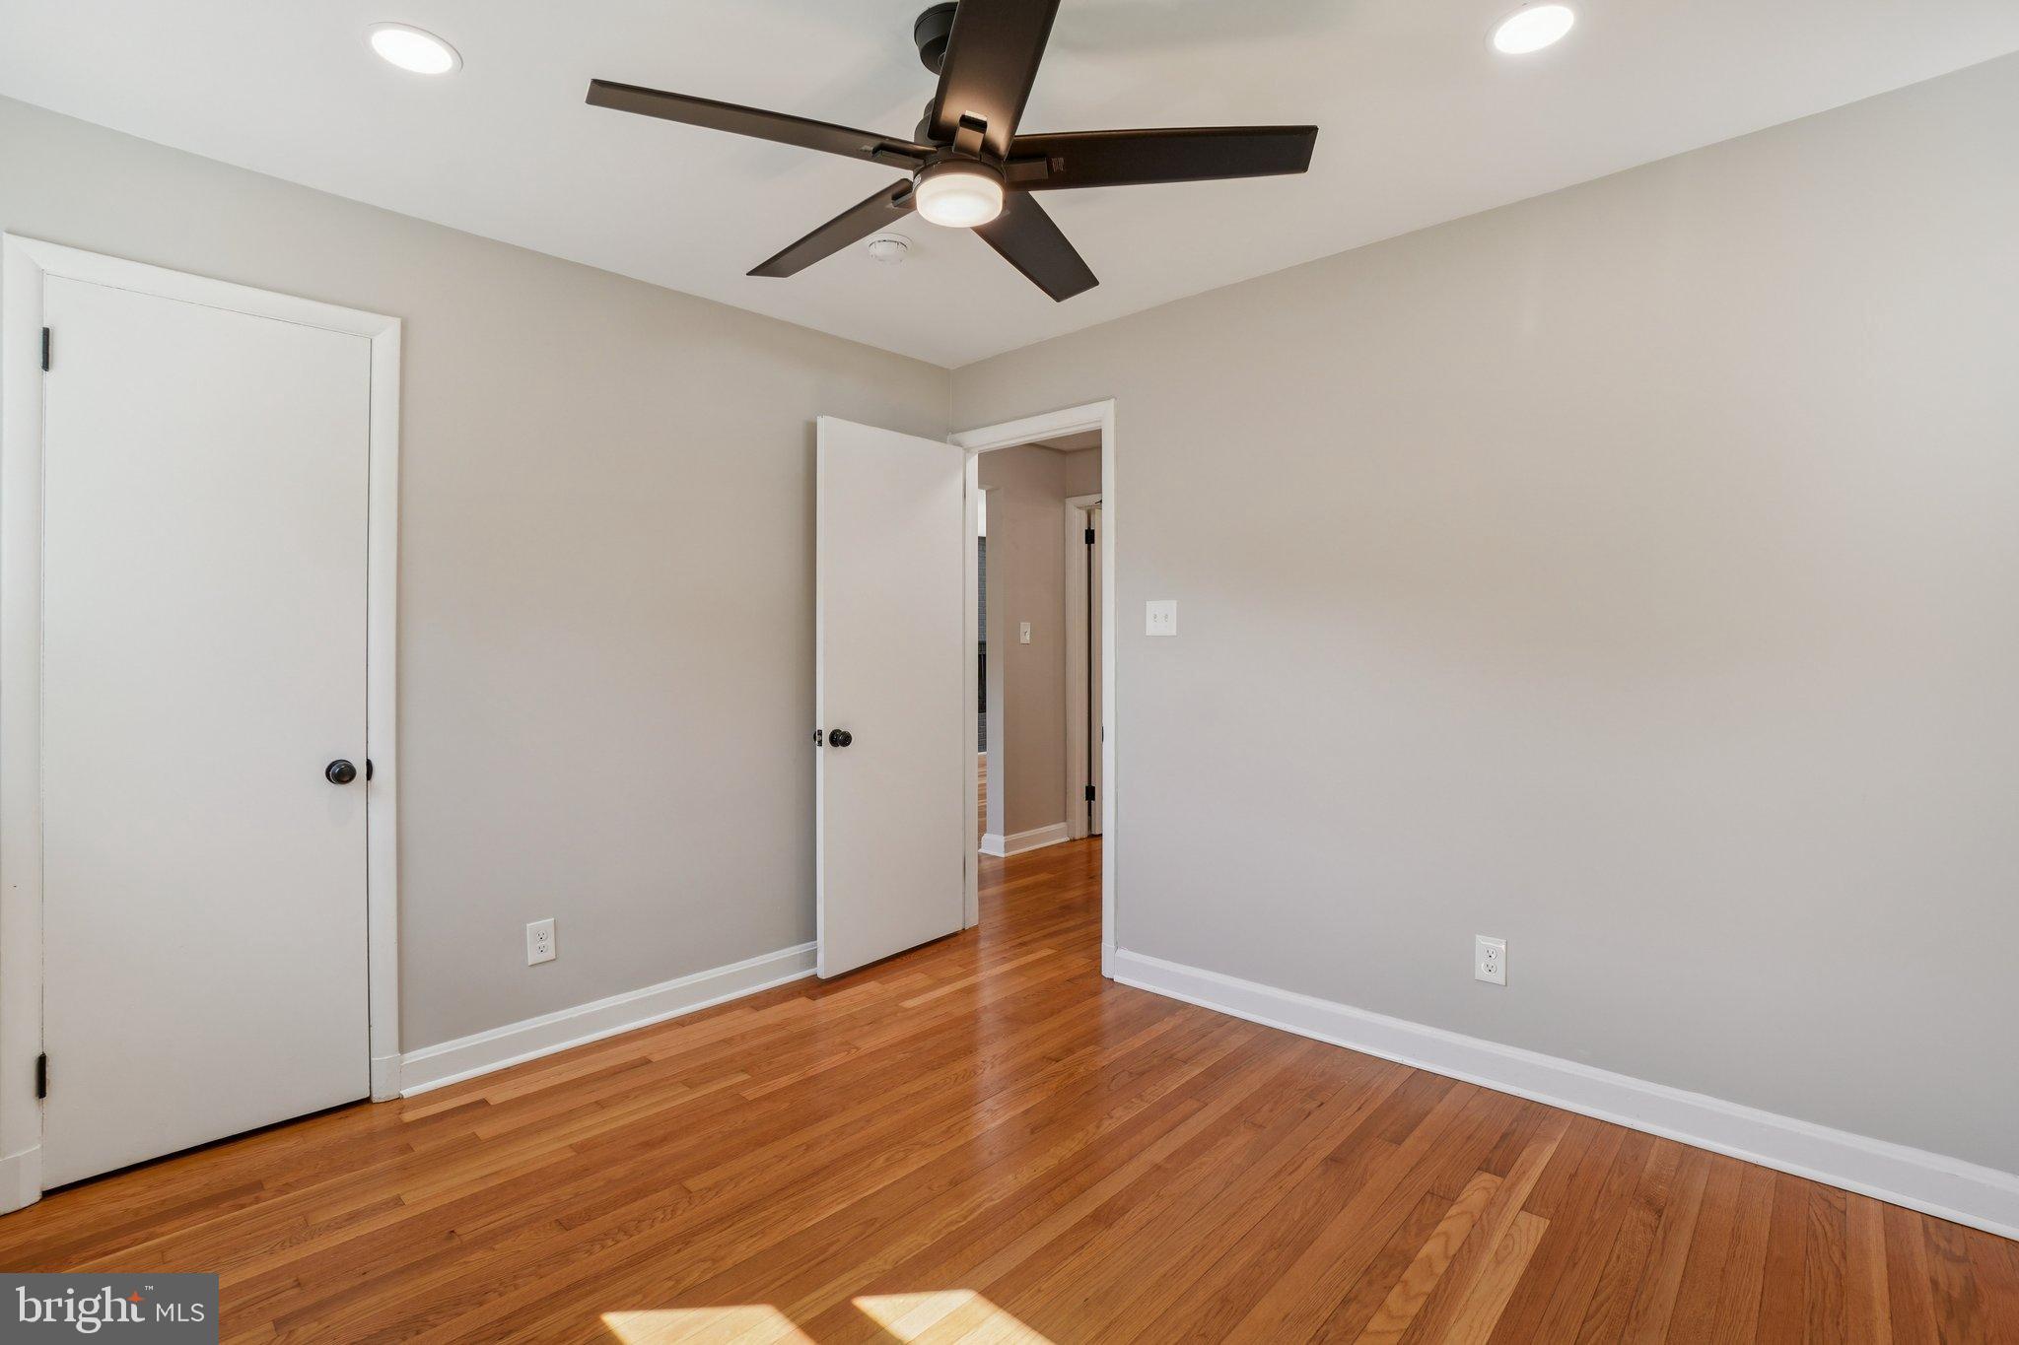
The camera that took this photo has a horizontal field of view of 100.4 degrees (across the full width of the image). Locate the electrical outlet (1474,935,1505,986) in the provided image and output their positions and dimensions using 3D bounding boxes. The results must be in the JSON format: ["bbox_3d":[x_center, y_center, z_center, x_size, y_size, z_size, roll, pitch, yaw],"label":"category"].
[{"bbox_3d":[1.337,0.804,2.340,0.077,0.124,0.010,1,1,40],"label":"electrical outlet"}]

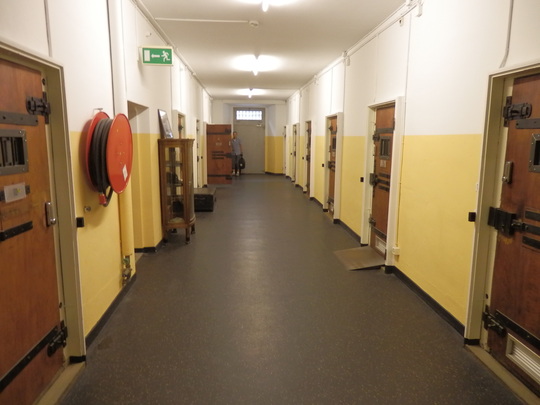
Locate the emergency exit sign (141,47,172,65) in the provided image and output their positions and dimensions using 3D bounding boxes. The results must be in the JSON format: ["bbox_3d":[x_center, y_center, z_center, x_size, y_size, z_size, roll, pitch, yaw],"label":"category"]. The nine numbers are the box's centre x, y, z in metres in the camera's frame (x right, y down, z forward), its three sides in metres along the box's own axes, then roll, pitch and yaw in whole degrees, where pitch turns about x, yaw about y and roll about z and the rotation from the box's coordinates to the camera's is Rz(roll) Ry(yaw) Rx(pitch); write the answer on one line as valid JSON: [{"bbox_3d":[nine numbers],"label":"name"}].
[{"bbox_3d":[-1.362,-1.770,4.712,0.380,0.205,0.070,0,10,-4],"label":"emergency exit sign"}]

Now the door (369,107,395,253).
[{"bbox_3d":[1.521,-0.266,5.136,0.090,1.960,0.840,0,10,-4],"label":"door"}]

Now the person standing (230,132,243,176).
[{"bbox_3d":[-1.328,-1.911,15.494,0.500,1.750,0.320,0,10,-4],"label":"person standing"}]

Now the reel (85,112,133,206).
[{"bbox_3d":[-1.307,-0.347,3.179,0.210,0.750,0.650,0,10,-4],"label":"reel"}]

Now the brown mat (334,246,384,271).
[{"bbox_3d":[1.169,0.720,5.084,0.520,0.080,0.780,0,10,-4],"label":"brown mat"}]

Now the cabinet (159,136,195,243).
[{"bbox_3d":[-1.385,-0.197,6.047,0.460,1.540,0.680,0,10,-4],"label":"cabinet"}]

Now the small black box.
[{"bbox_3d":[-1.498,-0.064,8.777,0.540,0.355,1.000,0,10,-4],"label":"small black box"}]

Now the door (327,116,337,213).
[{"bbox_3d":[1.324,-0.699,7.732,0.090,1.960,0.840,0,10,-4],"label":"door"}]

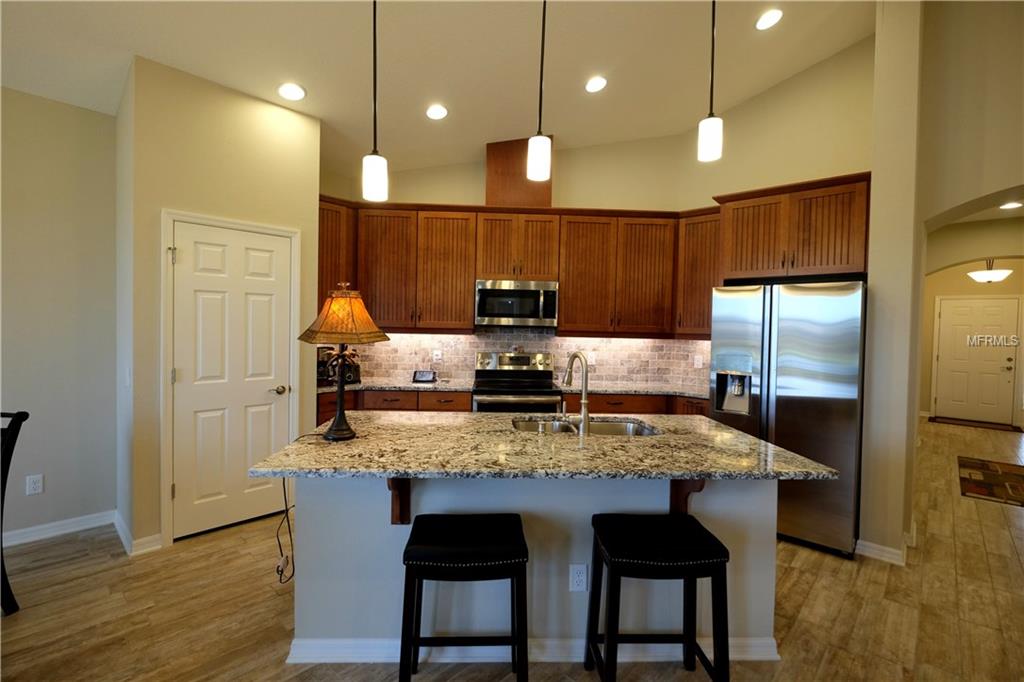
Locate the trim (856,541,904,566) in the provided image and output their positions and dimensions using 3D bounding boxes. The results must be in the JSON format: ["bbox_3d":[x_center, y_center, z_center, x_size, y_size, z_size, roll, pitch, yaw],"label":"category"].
[{"bbox_3d":[2.320,1.333,2.868,0.250,0.090,0.016,2,2,43],"label":"trim"}]

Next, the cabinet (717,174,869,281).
[{"bbox_3d":[2.226,-0.821,3.613,0.970,0.675,0.630,3,2,43],"label":"cabinet"}]

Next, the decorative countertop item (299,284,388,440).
[{"bbox_3d":[-0.740,0.079,1.976,0.400,0.675,0.400,1,2,-2],"label":"decorative countertop item"}]

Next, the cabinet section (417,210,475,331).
[{"bbox_3d":[-0.603,-0.642,4.296,0.528,1.060,0.335,1,1,-2],"label":"cabinet section"}]

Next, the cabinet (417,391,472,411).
[{"bbox_3d":[-0.594,0.832,4.216,0.475,0.870,0.610,1,2,-2],"label":"cabinet"}]

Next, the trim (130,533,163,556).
[{"bbox_3d":[-2.249,1.250,2.795,0.016,0.090,0.150,2,2,43],"label":"trim"}]

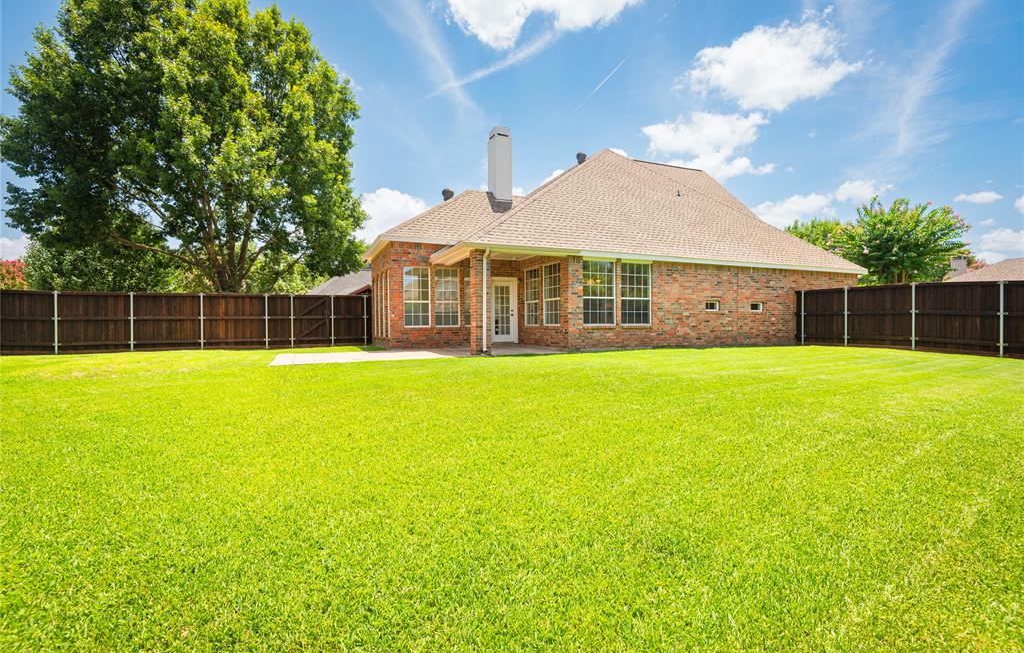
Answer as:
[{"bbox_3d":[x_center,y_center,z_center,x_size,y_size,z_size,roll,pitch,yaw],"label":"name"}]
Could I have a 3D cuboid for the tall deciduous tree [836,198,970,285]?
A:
[{"bbox_3d":[16.400,-2.350,19.400,4.400,6.200,4.300,0,0,40],"label":"tall deciduous tree"}]

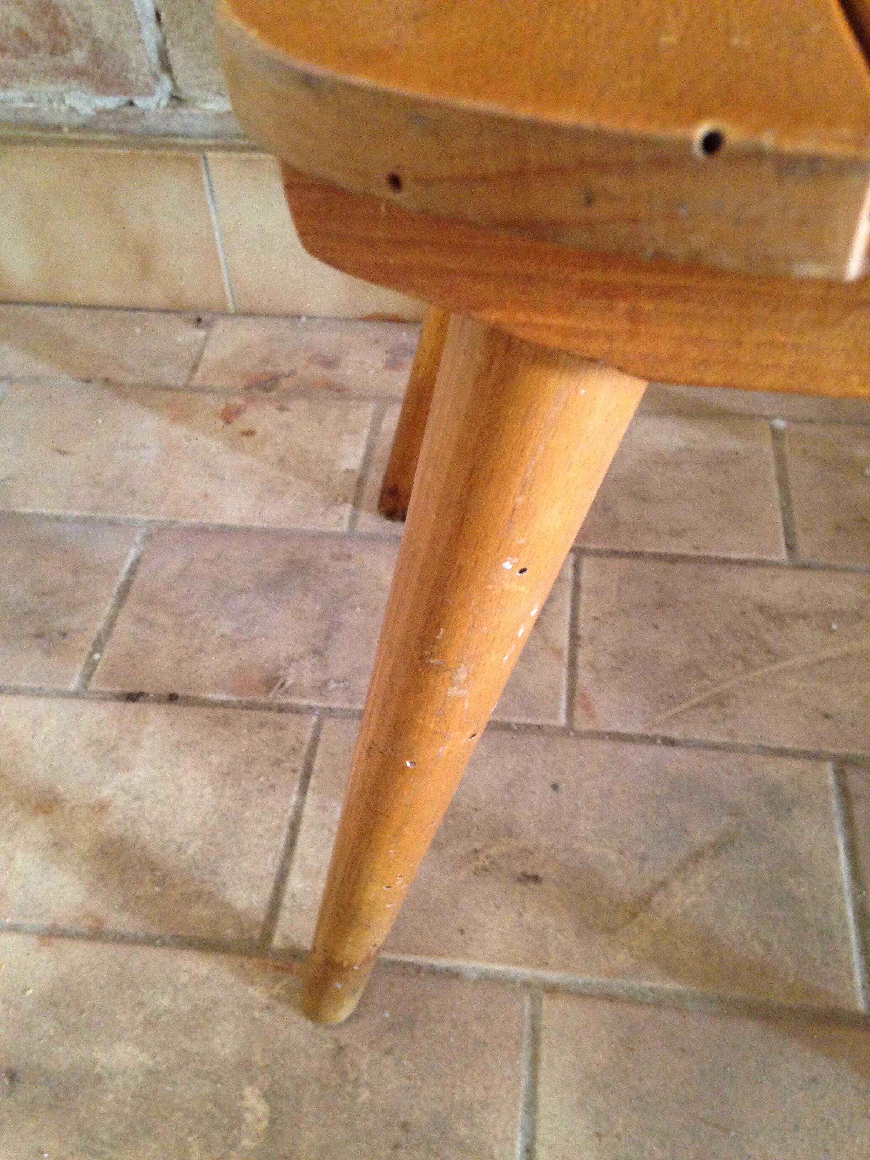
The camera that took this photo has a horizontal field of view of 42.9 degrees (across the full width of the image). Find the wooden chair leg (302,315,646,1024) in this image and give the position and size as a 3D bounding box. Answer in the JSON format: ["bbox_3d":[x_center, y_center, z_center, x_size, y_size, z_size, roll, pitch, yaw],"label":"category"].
[{"bbox_3d":[-0.005,0.045,0.312,0.045,0.266,0.045,19,37,2],"label":"wooden chair leg"}]

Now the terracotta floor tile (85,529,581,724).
[{"bbox_3d":[-0.042,0.023,0.510,0.205,0.014,0.097,4,49,6],"label":"terracotta floor tile"}]

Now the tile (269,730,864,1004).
[{"bbox_3d":[0.051,0.109,0.431,0.208,0.014,0.100,4,49,6],"label":"tile"}]

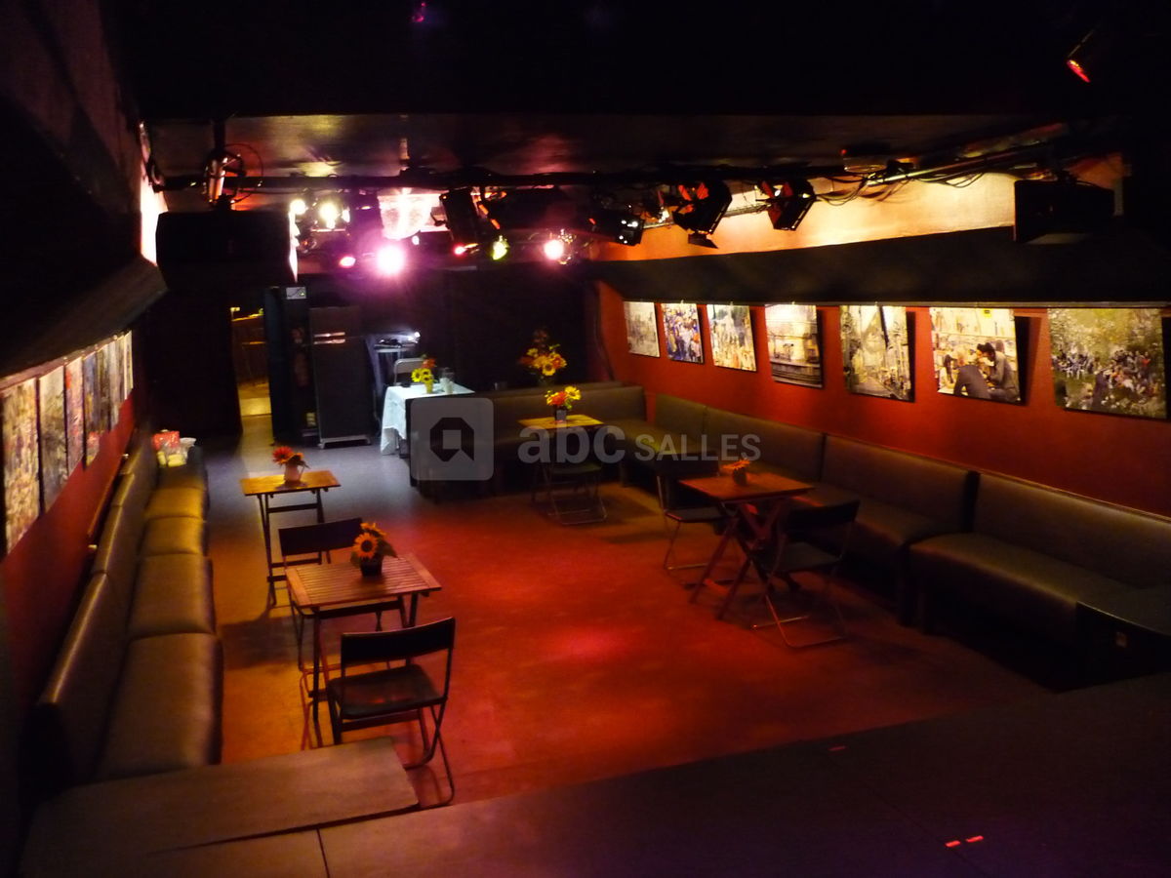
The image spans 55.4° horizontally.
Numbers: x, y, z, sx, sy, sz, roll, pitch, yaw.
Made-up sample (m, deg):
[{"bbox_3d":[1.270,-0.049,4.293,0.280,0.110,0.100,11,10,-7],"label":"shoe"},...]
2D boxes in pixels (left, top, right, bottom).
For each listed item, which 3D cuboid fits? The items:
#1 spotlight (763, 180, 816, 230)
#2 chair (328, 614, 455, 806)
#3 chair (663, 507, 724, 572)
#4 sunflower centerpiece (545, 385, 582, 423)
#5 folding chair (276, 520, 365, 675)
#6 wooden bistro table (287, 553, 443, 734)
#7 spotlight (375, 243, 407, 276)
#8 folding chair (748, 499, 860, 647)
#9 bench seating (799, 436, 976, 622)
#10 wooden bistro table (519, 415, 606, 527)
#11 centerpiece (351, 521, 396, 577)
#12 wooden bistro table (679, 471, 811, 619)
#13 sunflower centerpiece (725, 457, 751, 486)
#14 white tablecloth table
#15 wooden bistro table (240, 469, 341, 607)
[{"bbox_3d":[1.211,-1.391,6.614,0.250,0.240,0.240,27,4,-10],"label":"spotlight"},{"bbox_3d":[-0.761,1.025,4.325,0.440,0.760,0.460,-5,9,-19],"label":"chair"},{"bbox_3d":[0.789,0.532,7.639,0.440,0.785,0.510,-5,9,-13],"label":"chair"},{"bbox_3d":[-0.212,-0.314,10.027,0.290,0.320,0.250,-5,9,-17],"label":"sunflower centerpiece"},{"bbox_3d":[-1.323,0.885,5.921,0.440,0.785,0.510,-6,9,-20],"label":"folding chair"},{"bbox_3d":[-0.965,0.962,4.915,0.577,0.717,0.584,-6,10,-20],"label":"wooden bistro table"},{"bbox_3d":[-1.627,-1.510,9.373,0.250,0.270,0.270,-4,9,-9],"label":"spotlight"},{"bbox_3d":[1.224,0.712,6.285,0.440,0.785,0.510,-6,9,-19],"label":"folding chair"},{"bbox_3d":[1.729,0.491,6.968,0.570,0.790,1.670,-5,9,-19],"label":"bench seating"},{"bbox_3d":[-0.213,0.203,10.114,0.650,0.725,0.670,-5,9,-18],"label":"wooden bistro table"},{"bbox_3d":[-0.990,0.513,5.195,0.190,0.240,0.190,-4,9,-11],"label":"centerpiece"},{"bbox_3d":[0.998,0.657,6.909,0.630,0.730,0.650,-5,9,-18],"label":"wooden bistro table"},{"bbox_3d":[0.918,0.193,6.748,0.140,0.145,0.130,-5,9,-17],"label":"sunflower centerpiece"},{"bbox_3d":[-1.779,-0.163,12.940,0.880,0.780,1.550,-5,9,-17],"label":"white tablecloth table"},{"bbox_3d":[-1.885,0.633,7.227,0.577,0.717,0.584,-5,10,-19],"label":"wooden bistro table"}]

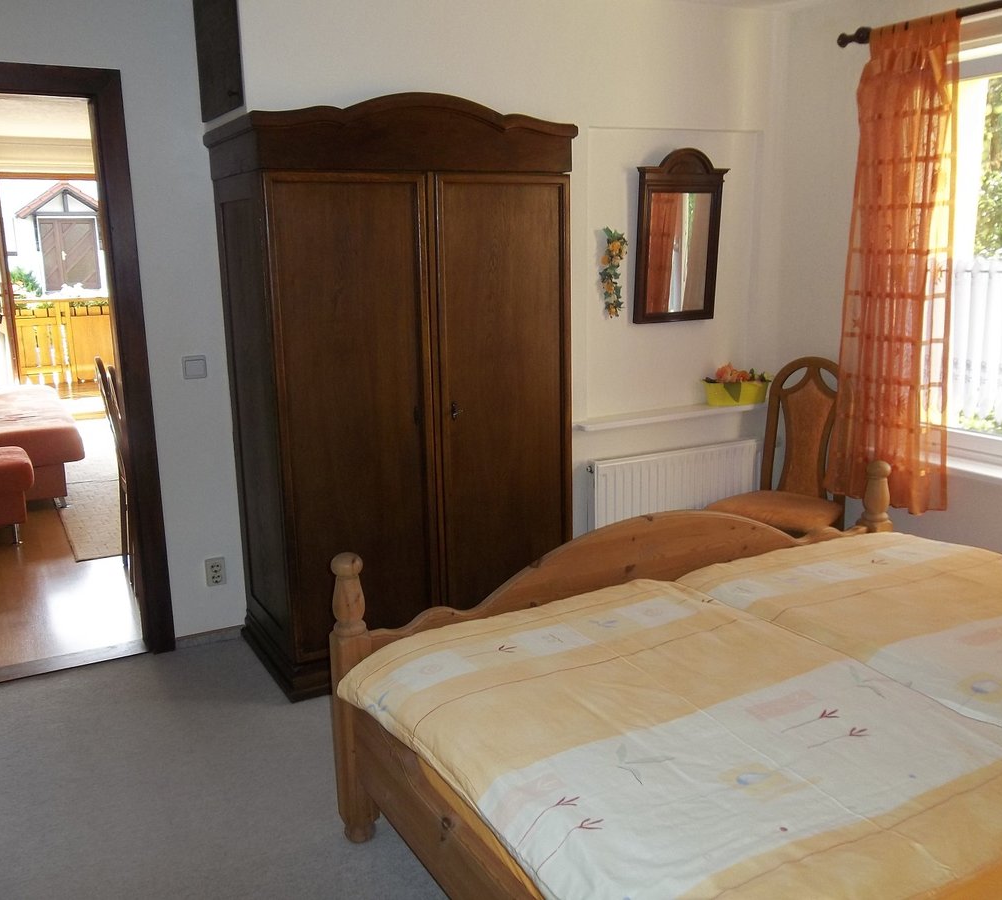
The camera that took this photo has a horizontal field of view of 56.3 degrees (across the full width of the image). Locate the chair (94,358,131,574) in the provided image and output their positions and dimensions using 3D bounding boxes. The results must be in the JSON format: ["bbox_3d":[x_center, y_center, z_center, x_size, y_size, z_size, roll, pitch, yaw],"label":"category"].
[{"bbox_3d":[-1.530,0.066,4.324,0.520,1.020,0.450,-8,15,-28],"label":"chair"}]

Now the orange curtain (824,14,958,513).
[{"bbox_3d":[1.398,-0.629,3.308,0.120,1.665,0.510,-8,15,-28],"label":"orange curtain"}]

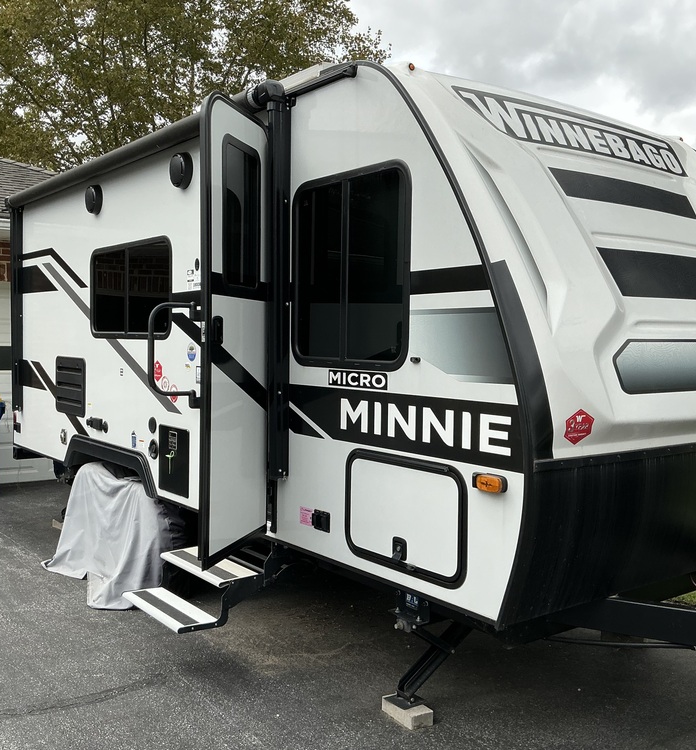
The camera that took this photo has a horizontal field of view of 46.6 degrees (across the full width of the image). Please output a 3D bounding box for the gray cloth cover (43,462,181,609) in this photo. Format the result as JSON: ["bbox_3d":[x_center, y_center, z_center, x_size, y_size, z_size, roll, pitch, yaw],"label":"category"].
[{"bbox_3d":[-1.528,0.975,5.172,0.470,0.690,1.480,-1,3,-38],"label":"gray cloth cover"}]

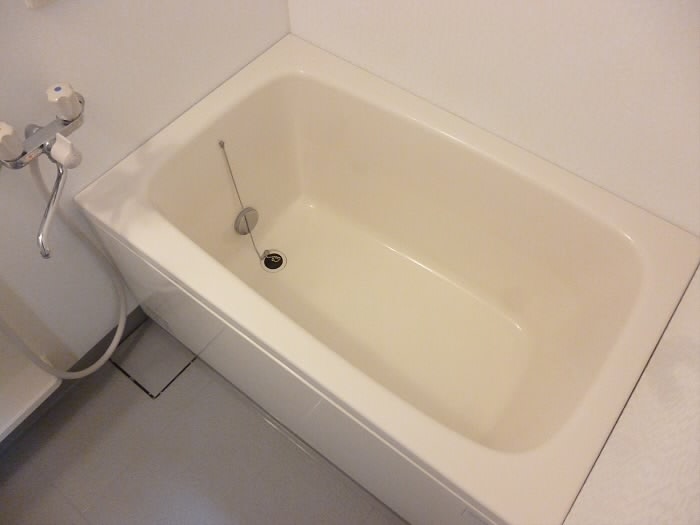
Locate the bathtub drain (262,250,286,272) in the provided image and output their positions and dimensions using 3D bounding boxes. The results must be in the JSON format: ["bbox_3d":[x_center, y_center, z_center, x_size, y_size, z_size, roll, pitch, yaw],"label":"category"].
[{"bbox_3d":[-0.227,-0.005,1.696,0.075,0.020,0.075,0,57,1],"label":"bathtub drain"}]

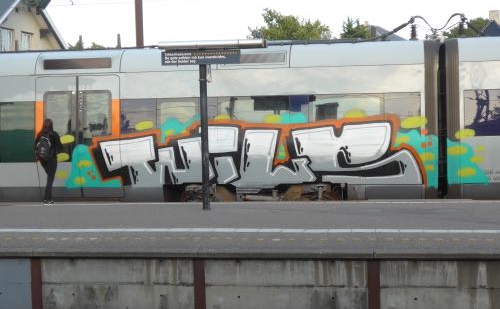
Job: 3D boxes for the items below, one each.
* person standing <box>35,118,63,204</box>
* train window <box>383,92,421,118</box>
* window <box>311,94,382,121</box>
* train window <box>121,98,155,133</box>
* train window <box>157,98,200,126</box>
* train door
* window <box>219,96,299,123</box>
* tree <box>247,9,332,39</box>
[{"bbox_3d":[-3.971,0.135,16.732,0.500,1.660,0.450,1,3,36],"label":"person standing"},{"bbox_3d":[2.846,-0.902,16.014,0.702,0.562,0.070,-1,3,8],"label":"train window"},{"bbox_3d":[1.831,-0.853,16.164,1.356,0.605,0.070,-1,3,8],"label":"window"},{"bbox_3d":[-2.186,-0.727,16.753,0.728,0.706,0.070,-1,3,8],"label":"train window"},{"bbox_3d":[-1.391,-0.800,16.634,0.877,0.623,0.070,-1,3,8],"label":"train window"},{"bbox_3d":[-3.402,-0.359,16.956,1.778,2.423,0.100,-1,3,8],"label":"train door"},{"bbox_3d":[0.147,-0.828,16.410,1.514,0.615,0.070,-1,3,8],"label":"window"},{"bbox_3d":[2.304,-4.067,48.184,5.400,8.435,5.400,-1,3,8],"label":"tree"}]

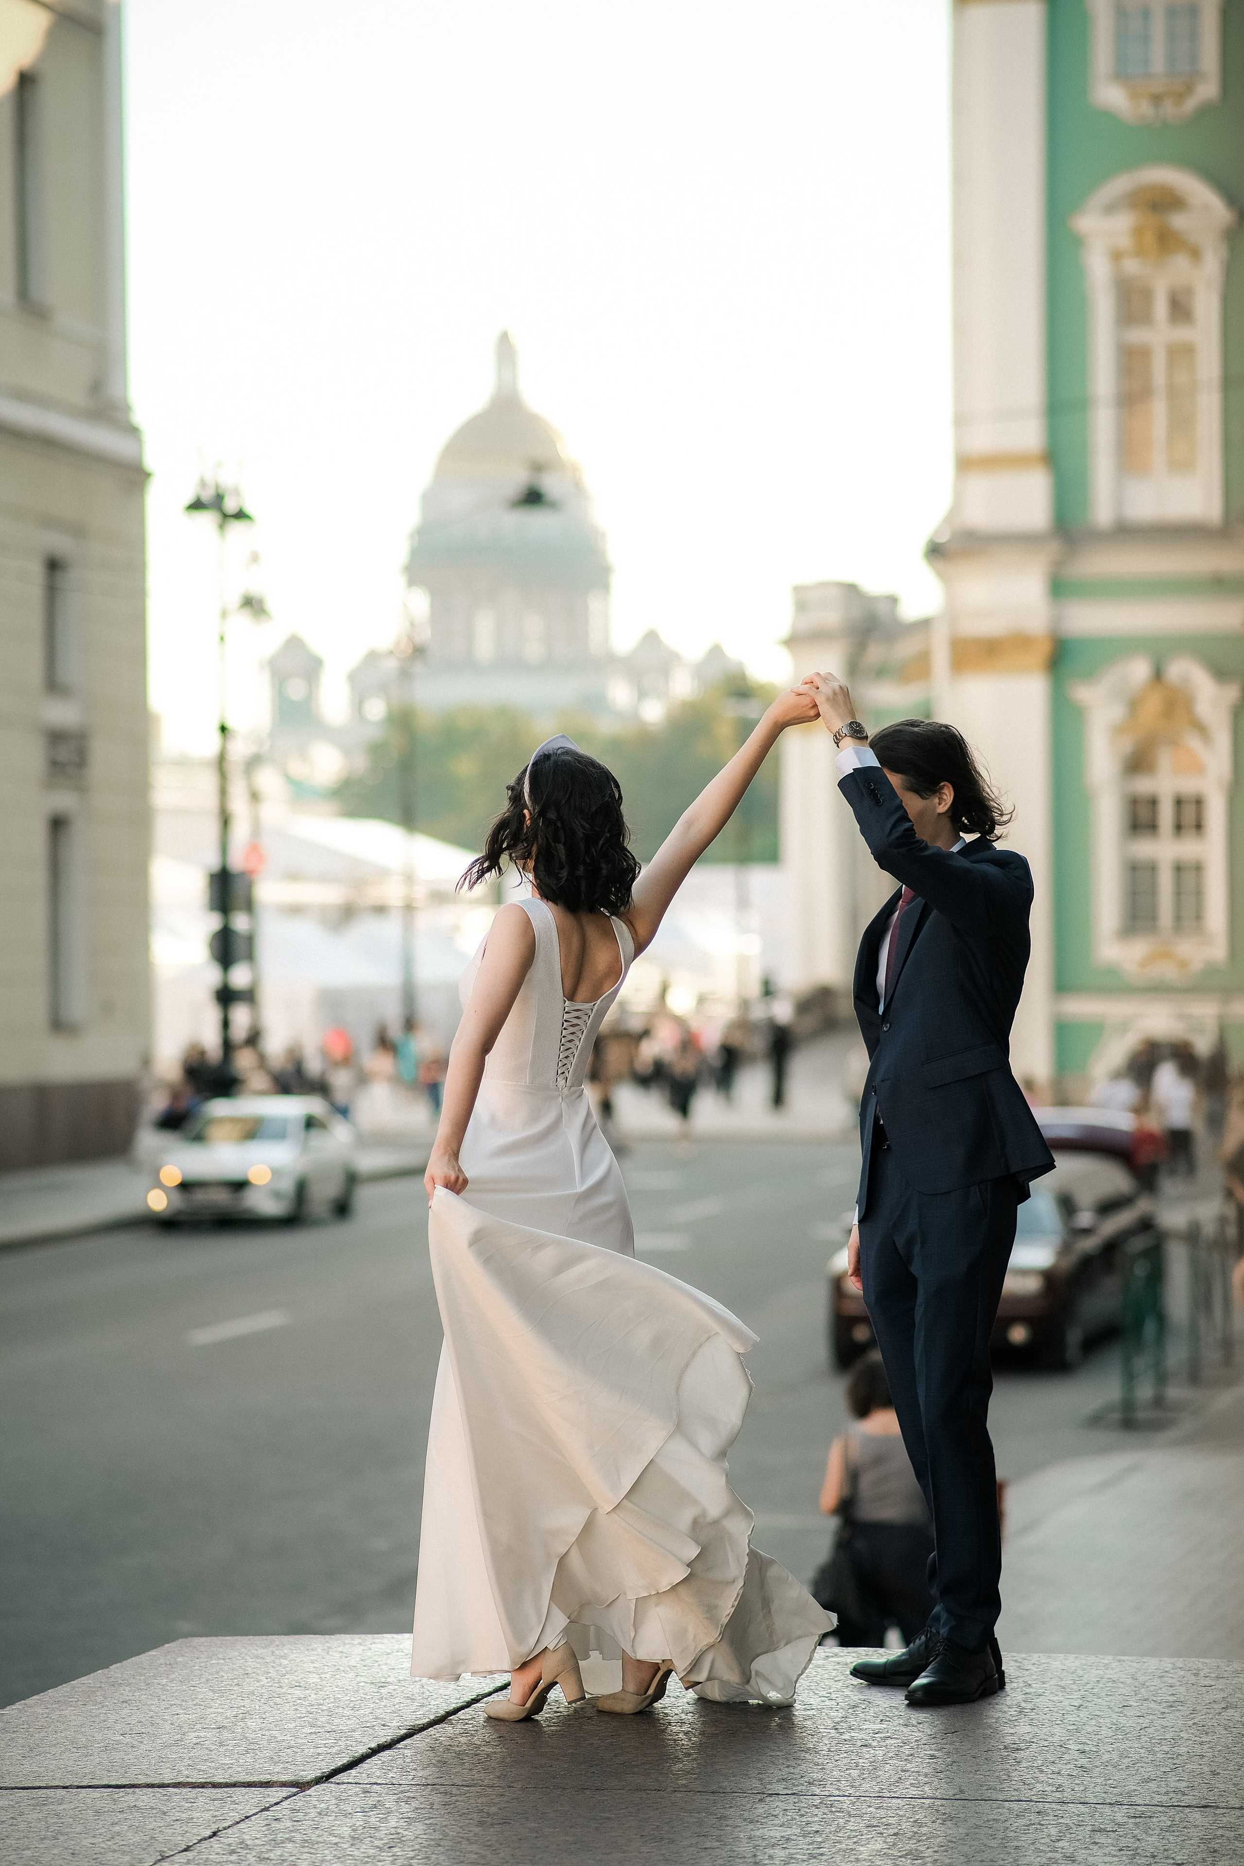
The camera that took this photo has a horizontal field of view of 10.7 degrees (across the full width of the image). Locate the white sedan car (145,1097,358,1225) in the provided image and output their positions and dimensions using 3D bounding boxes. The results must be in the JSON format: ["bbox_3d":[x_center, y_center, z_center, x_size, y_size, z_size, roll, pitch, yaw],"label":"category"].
[{"bbox_3d":[-4.516,2.783,81.500,1.770,1.460,4.450,0,0,10],"label":"white sedan car"}]

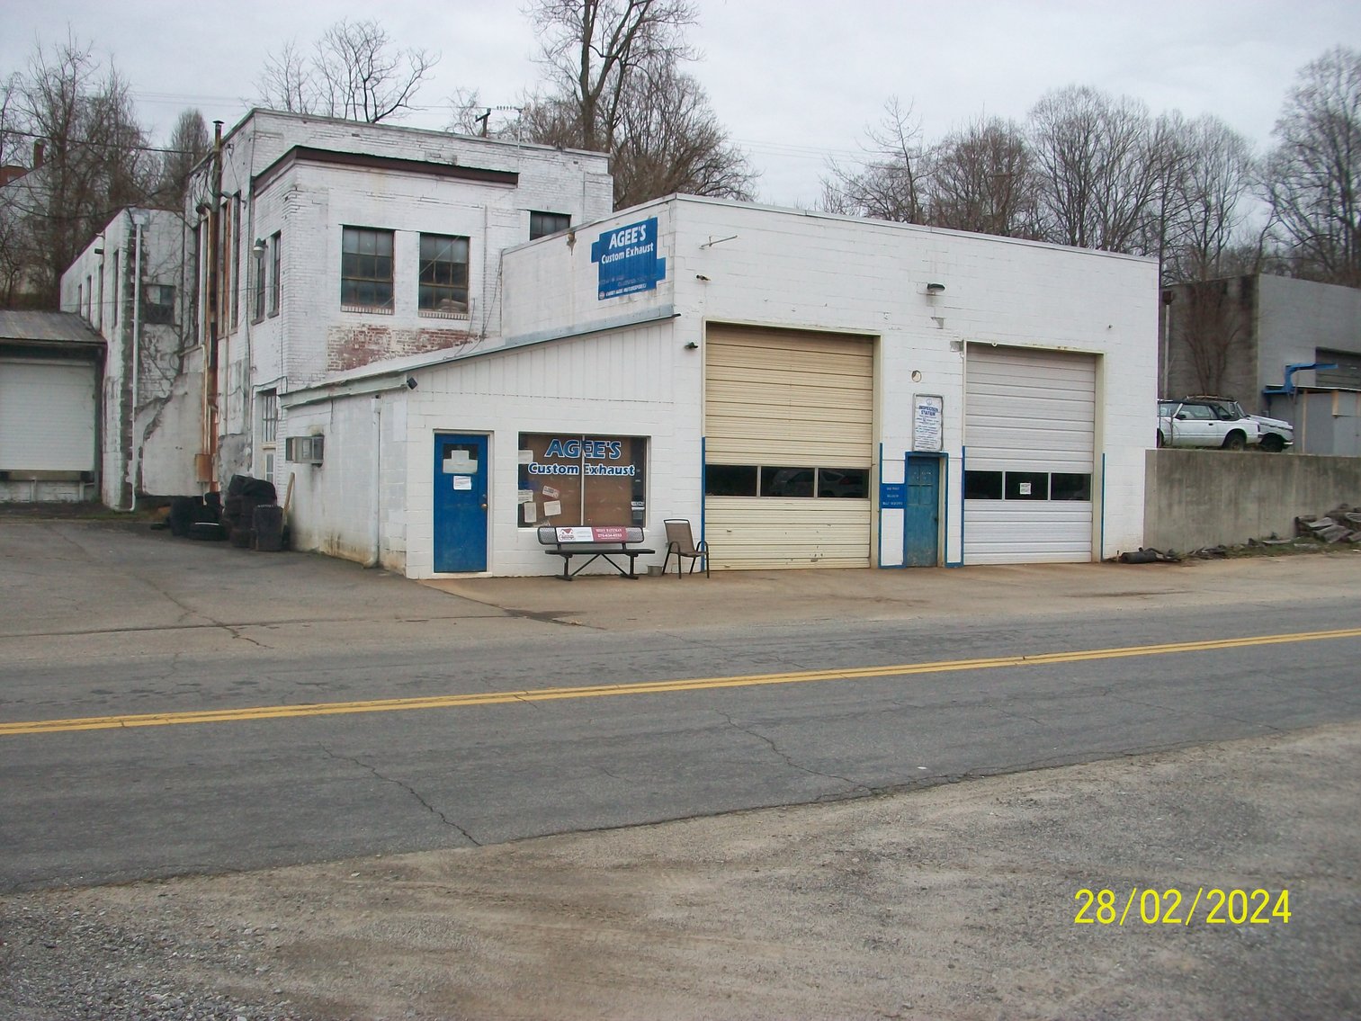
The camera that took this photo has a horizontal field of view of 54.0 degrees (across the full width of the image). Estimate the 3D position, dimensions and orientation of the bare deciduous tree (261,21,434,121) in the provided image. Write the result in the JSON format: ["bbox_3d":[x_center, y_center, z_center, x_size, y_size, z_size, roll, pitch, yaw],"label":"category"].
[{"bbox_3d":[-12.900,-14.900,51.500,7.000,8.200,6.500,0,1,0],"label":"bare deciduous tree"}]

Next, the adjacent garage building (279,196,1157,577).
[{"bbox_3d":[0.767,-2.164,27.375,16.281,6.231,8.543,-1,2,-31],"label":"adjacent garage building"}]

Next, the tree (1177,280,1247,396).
[{"bbox_3d":[15.700,-4.300,39.500,2.200,5.000,2.100,0,1,0],"label":"tree"}]

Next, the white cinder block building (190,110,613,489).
[{"bbox_3d":[-6.309,-4.009,31.806,8.543,8.995,9.950,-1,2,-31],"label":"white cinder block building"}]

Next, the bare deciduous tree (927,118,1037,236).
[{"bbox_3d":[14.700,-14.400,64.000,5.600,9.300,5.600,0,1,0],"label":"bare deciduous tree"}]

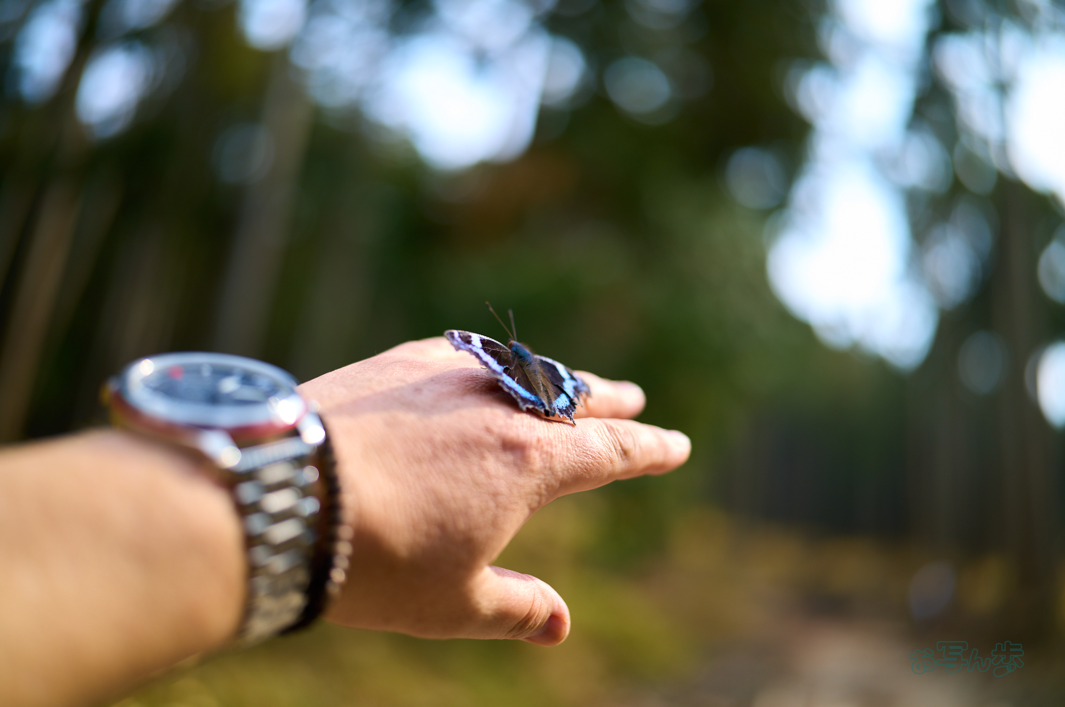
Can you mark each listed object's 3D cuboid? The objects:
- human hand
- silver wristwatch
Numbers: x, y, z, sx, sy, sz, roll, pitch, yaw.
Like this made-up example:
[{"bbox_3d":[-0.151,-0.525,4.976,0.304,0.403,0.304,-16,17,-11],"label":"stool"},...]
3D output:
[{"bbox_3d":[-0.007,0.034,0.338,0.115,0.060,0.177,35,26,31],"label":"human hand"},{"bbox_3d":[-0.078,0.037,0.251,0.064,0.062,0.045,26,22,33],"label":"silver wristwatch"}]

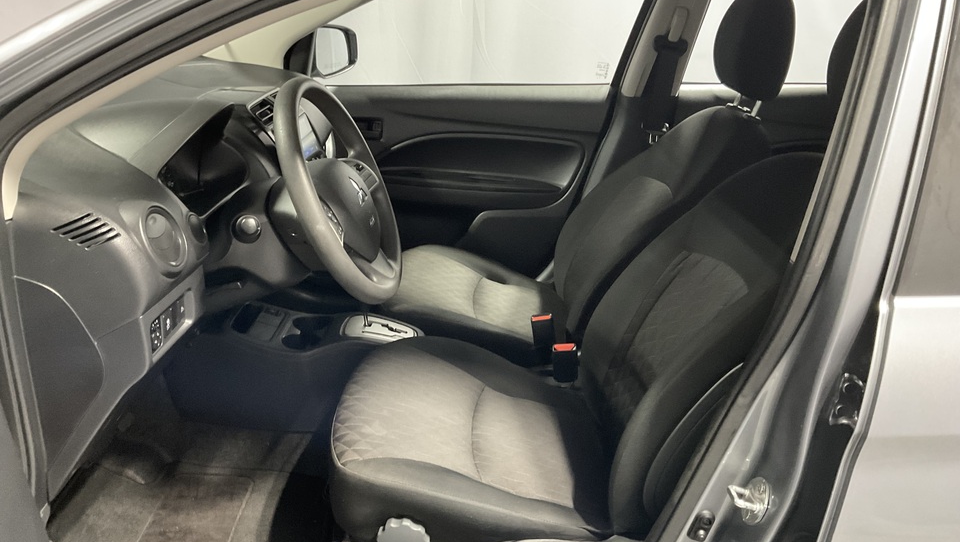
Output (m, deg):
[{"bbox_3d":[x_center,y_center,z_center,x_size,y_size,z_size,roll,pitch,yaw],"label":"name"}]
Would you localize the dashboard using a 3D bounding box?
[{"bbox_3d":[-0.526,-0.159,1.529,0.465,0.475,1.353,0,20,2],"label":"dashboard"}]

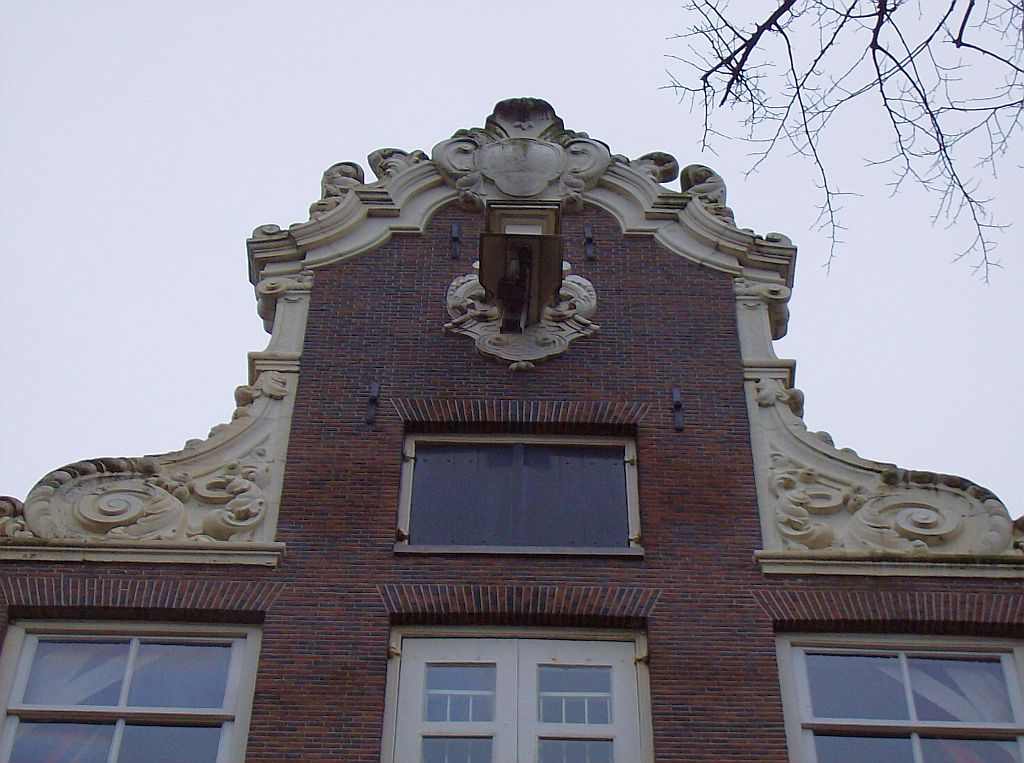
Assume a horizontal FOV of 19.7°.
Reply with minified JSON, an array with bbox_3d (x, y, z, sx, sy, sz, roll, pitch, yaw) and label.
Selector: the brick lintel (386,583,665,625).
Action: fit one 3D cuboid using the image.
[{"bbox_3d":[0.046,1.347,17.534,1.679,0.293,0.110,1,-59,0],"label":"brick lintel"}]

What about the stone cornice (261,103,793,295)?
[{"bbox_3d":[0.075,-1.436,21.953,3.890,2.746,0.470,1,-59,0],"label":"stone cornice"}]

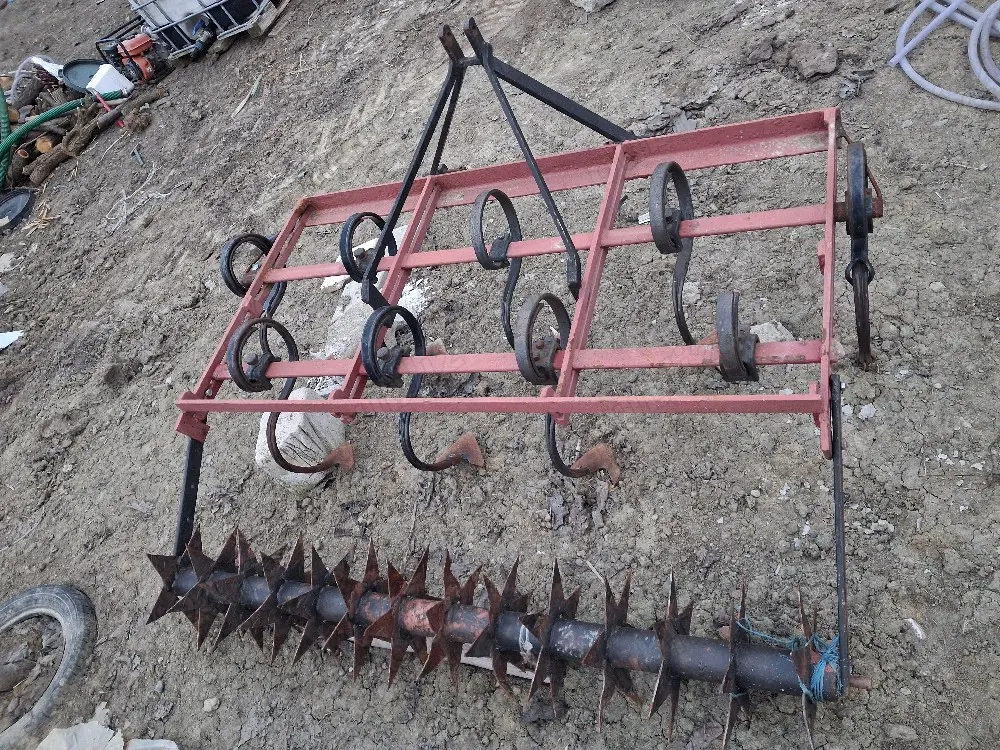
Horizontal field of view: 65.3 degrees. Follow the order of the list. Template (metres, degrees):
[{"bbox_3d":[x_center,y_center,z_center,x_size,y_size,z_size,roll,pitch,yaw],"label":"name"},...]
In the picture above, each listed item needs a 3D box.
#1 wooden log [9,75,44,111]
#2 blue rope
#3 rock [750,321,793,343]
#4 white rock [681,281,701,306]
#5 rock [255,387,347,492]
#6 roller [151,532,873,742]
[{"bbox_3d":[-3.699,-2.202,6.080,0.170,0.170,0.300,7,59,35],"label":"wooden log"},{"bbox_3d":[0.511,0.509,1.380,0.172,0.101,0.113,-2,54,28],"label":"blue rope"},{"bbox_3d":[0.686,-0.098,1.957,0.115,0.055,0.095,-3,53,29],"label":"rock"},{"bbox_3d":[0.526,-0.223,2.162,0.066,0.042,0.072,-3,53,29],"label":"white rock"},{"bbox_3d":[-0.627,0.203,2.414,0.185,0.205,0.235,-3,53,29],"label":"rock"},{"bbox_3d":[-0.138,0.540,1.716,1.714,0.303,0.309,-2,54,28],"label":"roller"}]

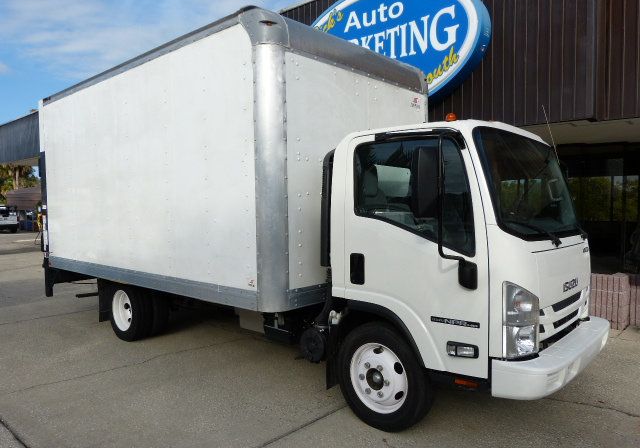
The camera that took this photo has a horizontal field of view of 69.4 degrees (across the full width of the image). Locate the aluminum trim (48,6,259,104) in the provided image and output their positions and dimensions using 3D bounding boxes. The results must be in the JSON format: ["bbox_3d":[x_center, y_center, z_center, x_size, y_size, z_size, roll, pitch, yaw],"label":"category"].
[{"bbox_3d":[-2.238,-1.762,5.243,4.686,0.162,0.130,1,3,41],"label":"aluminum trim"}]

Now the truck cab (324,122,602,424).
[{"bbox_3d":[1.277,0.321,3.893,1.780,2.360,2.100,1,3,41],"label":"truck cab"}]

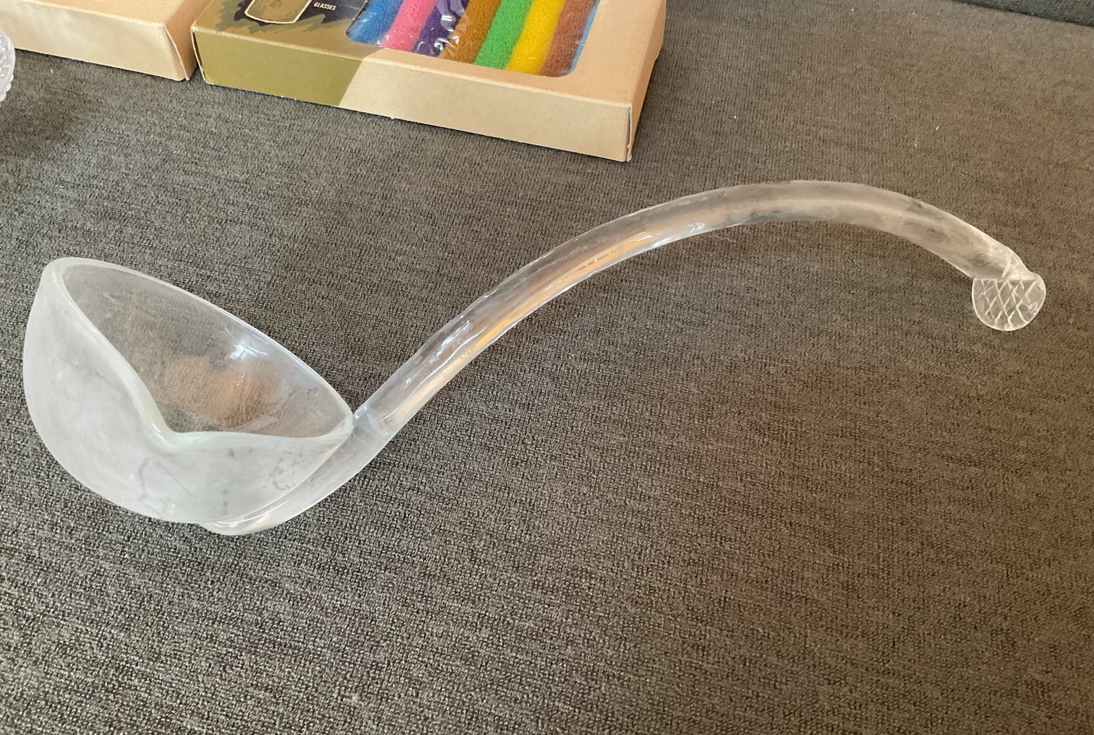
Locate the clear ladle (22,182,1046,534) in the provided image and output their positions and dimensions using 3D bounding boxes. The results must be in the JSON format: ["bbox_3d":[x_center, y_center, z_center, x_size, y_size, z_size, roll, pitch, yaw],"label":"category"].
[{"bbox_3d":[0.016,-0.008,0.315,0.348,0.098,0.102,-9,20,-14],"label":"clear ladle"}]

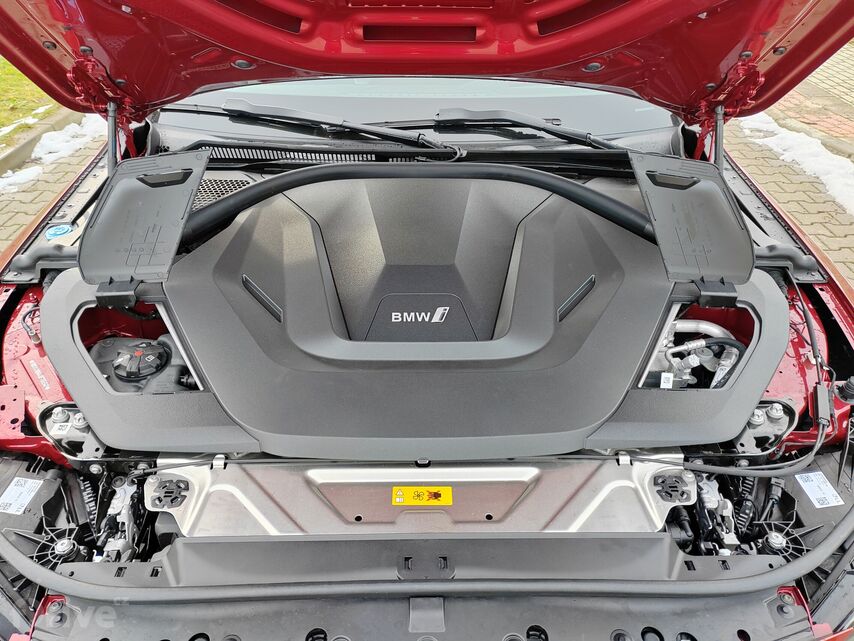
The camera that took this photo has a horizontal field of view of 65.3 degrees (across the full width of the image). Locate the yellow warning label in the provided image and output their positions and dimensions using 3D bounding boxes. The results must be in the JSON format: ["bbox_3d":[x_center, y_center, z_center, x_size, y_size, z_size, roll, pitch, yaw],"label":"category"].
[{"bbox_3d":[-0.006,0.231,0.875,0.079,0.002,0.026,0,51,-1],"label":"yellow warning label"}]

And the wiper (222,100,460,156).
[{"bbox_3d":[-0.216,-0.453,1.565,0.604,0.055,0.055,13,35,9],"label":"wiper"}]

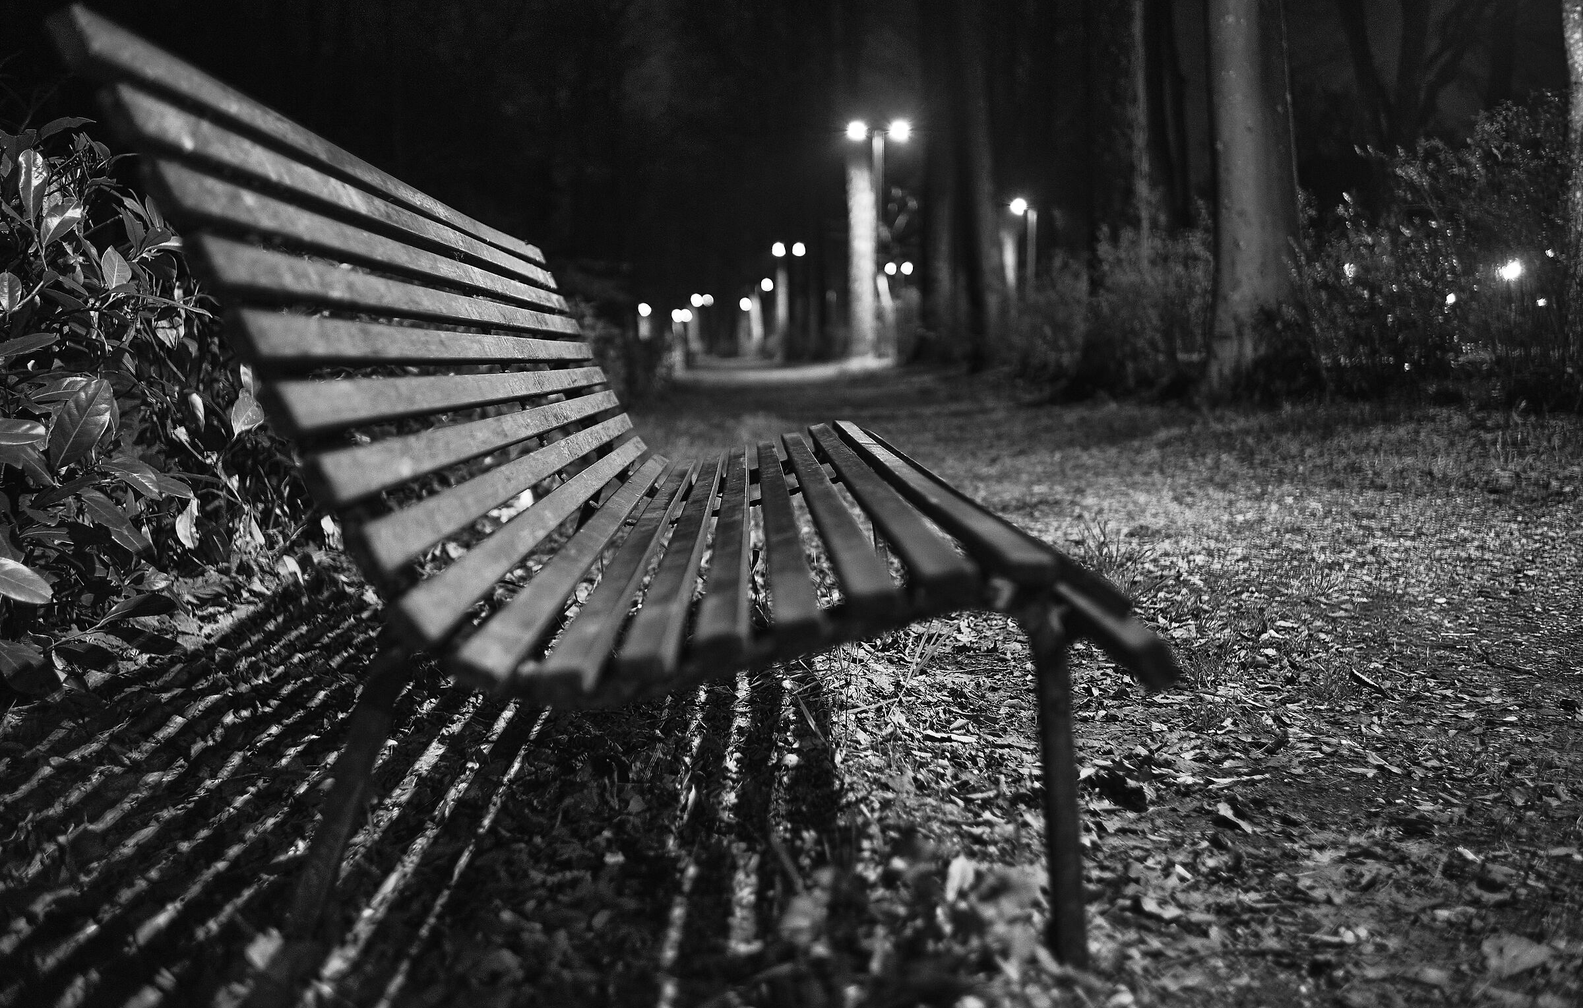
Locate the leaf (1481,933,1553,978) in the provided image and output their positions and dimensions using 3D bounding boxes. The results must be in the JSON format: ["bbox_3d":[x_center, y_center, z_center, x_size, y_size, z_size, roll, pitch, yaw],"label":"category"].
[{"bbox_3d":[0.787,0.490,1.671,0.075,0.018,0.065,2,6,23],"label":"leaf"}]

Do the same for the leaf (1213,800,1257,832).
[{"bbox_3d":[0.614,0.434,2.131,0.025,0.026,0.062,-5,7,-40],"label":"leaf"}]

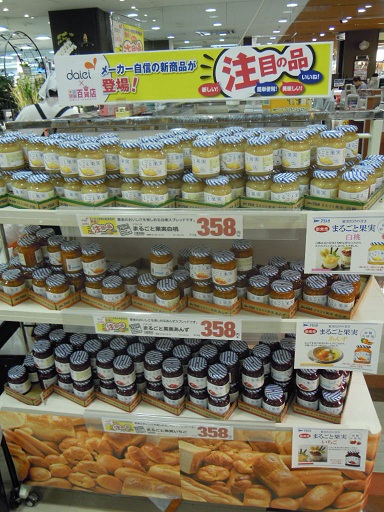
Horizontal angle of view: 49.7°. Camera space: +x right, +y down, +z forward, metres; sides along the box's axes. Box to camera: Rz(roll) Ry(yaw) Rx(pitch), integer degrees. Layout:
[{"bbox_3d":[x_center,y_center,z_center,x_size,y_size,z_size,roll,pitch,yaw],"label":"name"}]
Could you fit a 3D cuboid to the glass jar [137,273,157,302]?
[{"bbox_3d":[-0.139,0.112,1.336,0.072,0.093,0.072,-2,25,1],"label":"glass jar"}]

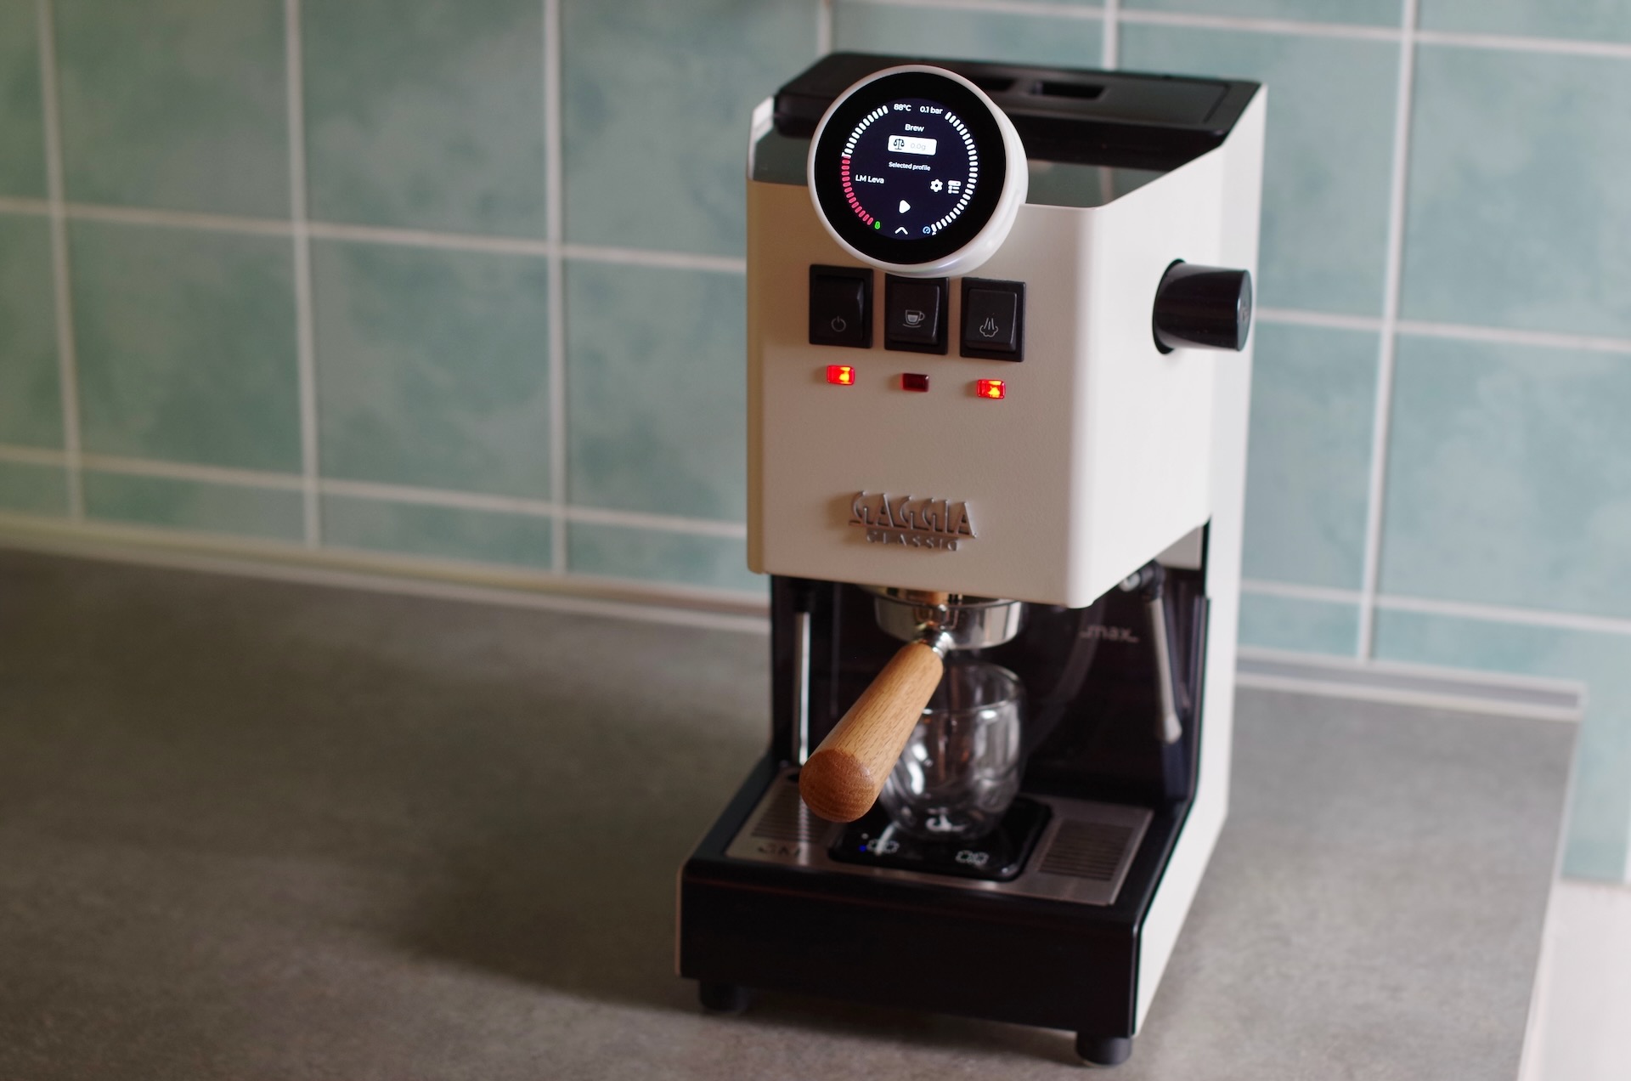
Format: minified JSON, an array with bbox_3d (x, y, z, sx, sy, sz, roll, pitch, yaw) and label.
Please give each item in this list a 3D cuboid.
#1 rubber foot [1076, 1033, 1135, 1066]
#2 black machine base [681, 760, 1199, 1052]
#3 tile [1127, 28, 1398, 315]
[{"bbox_3d":[0.124,0.209,1.445,0.024,0.020,0.024,6,21,14],"label":"rubber foot"},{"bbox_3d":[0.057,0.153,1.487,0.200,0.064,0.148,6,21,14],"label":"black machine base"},{"bbox_3d":[0.225,-0.191,1.748,0.146,0.146,0.009,6,21,15],"label":"tile"}]

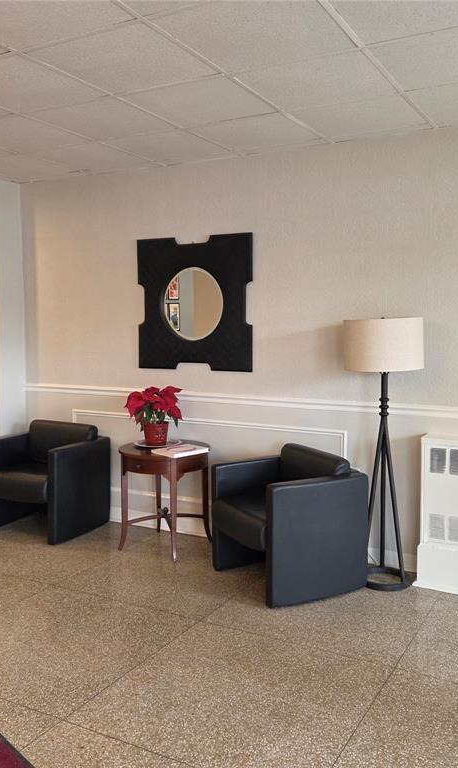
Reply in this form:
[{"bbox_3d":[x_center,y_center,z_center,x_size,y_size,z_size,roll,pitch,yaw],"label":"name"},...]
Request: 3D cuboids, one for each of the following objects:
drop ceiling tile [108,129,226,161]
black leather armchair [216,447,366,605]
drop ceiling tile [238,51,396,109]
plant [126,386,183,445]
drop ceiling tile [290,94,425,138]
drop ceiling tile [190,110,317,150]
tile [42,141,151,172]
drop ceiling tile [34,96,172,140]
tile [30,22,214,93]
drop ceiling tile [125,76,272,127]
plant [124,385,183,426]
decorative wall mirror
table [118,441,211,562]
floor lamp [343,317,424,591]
[{"bbox_3d":[-0.381,-1.467,4.175,0.600,0.020,0.624,3,6,28],"label":"drop ceiling tile"},{"bbox_3d":[0.343,0.768,3.961,0.640,0.735,0.665,-3,6,-29],"label":"black leather armchair"},{"bbox_3d":[0.391,-1.355,3.031,0.605,0.020,0.605,3,6,29],"label":"drop ceiling tile"},{"bbox_3d":[-0.510,0.219,4.593,0.390,0.385,0.370,0,5,0],"label":"plant"},{"bbox_3d":[0.691,-1.413,3.596,0.600,0.020,0.624,3,6,28],"label":"drop ceiling tile"},{"bbox_3d":[0.148,-1.434,3.855,0.605,0.020,0.605,3,6,29],"label":"drop ceiling tile"},{"bbox_3d":[-0.928,-1.497,4.466,0.602,0.025,0.622,3,6,28],"label":"tile"},{"bbox_3d":[-0.677,-1.414,3.632,0.600,0.020,0.600,3,6,28],"label":"drop ceiling tile"},{"bbox_3d":[-0.432,-1.336,2.810,0.600,0.020,0.600,3,6,28],"label":"tile"},{"bbox_3d":[-0.142,-1.394,3.349,0.602,0.025,0.610,3,6,28],"label":"drop ceiling tile"},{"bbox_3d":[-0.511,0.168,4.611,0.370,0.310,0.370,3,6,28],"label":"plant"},{"bbox_3d":[-0.252,-0.546,4.632,0.885,0.895,0.040,3,6,28],"label":"decorative wall mirror"},{"bbox_3d":[-0.420,0.757,4.552,0.610,0.672,0.610,0,5,0],"label":"table"},{"bbox_3d":[0.879,0.387,3.894,0.450,1.515,0.450,3,6,28],"label":"floor lamp"}]

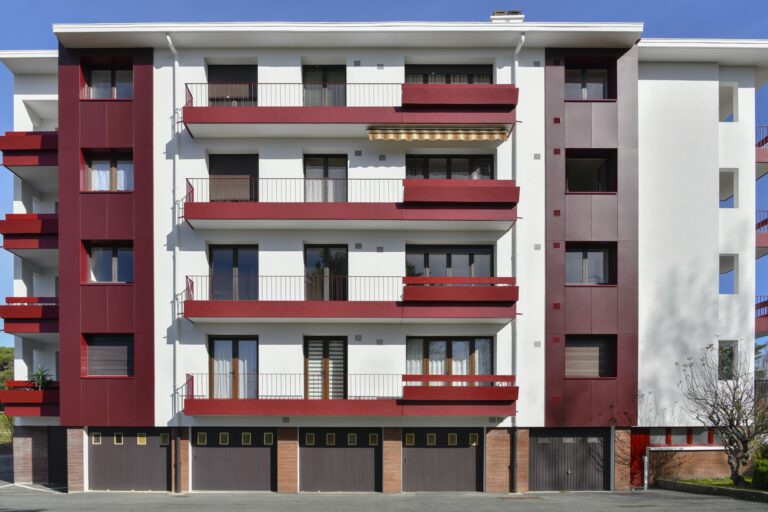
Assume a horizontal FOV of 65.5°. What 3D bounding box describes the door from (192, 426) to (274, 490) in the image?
[{"bbox_3d":[-4.500,6.110,17.980,2.559,1.957,0.120,0,0,0],"label":"door"}]

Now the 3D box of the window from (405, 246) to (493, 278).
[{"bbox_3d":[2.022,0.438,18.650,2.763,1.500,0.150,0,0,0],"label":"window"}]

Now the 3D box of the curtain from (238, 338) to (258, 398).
[{"bbox_3d":[-4.124,3.485,18.180,0.600,1.840,0.100,0,0,0],"label":"curtain"}]

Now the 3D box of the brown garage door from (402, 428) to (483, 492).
[{"bbox_3d":[1.788,6.182,18.100,2.460,1.960,0.100,0,0,0],"label":"brown garage door"}]

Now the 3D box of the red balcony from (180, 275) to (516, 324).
[{"bbox_3d":[-0.967,1.199,17.250,9.420,1.240,1.200,0,0,0],"label":"red balcony"}]

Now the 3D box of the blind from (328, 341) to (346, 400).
[{"bbox_3d":[-1.413,3.479,18.150,0.500,1.820,0.050,0,0,0],"label":"blind"}]

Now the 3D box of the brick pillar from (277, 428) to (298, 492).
[{"bbox_3d":[-2.971,6.225,18.475,0.626,2.001,0.450,0,0,0],"label":"brick pillar"}]

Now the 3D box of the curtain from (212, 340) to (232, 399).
[{"bbox_3d":[-5.083,3.596,18.800,0.629,1.904,0.120,0,0,0],"label":"curtain"}]

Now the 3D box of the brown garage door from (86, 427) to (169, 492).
[{"bbox_3d":[-7.917,6.345,18.600,2.569,1.977,0.120,0,0,0],"label":"brown garage door"}]

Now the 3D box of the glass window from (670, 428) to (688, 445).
[{"bbox_3d":[9.449,5.772,19.100,0.560,0.510,0.060,0,0,0],"label":"glass window"}]

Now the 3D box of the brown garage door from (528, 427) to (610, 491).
[{"bbox_3d":[5.569,6.134,17.980,2.438,1.911,0.120,0,0,0],"label":"brown garage door"}]

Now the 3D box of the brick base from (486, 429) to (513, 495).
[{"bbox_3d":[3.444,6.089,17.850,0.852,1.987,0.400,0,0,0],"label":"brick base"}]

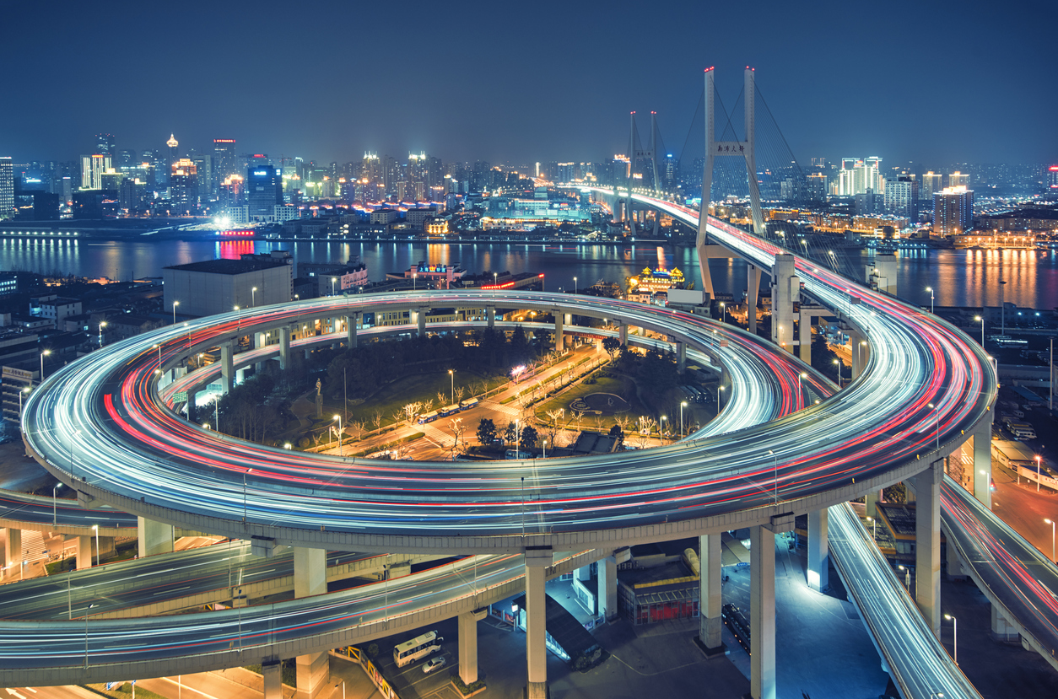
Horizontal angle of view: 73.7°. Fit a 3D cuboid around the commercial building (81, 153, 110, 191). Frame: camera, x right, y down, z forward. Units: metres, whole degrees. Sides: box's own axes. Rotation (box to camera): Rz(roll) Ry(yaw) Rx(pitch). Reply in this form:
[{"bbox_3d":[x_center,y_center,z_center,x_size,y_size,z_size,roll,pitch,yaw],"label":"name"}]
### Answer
[{"bbox_3d":[-904.467,-356.864,1470.000,52.000,104.000,30.000,-3,14,-11],"label":"commercial building"}]

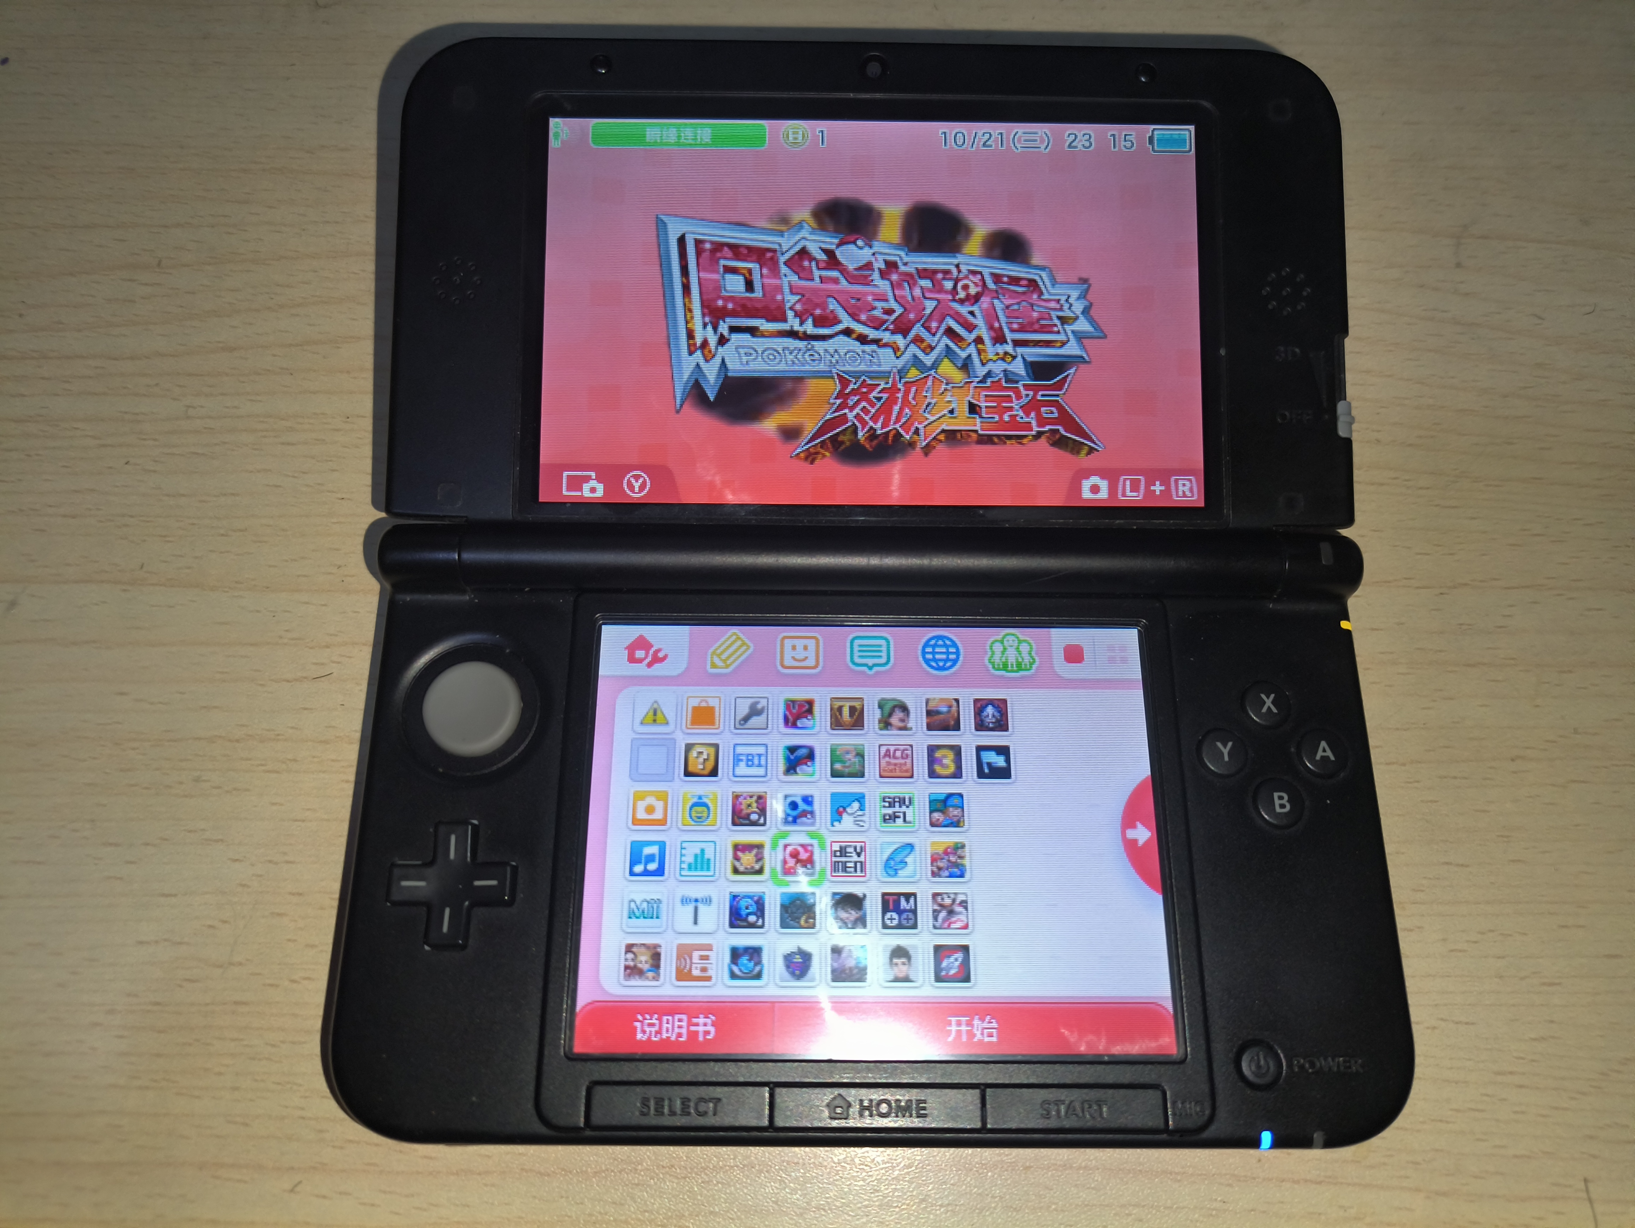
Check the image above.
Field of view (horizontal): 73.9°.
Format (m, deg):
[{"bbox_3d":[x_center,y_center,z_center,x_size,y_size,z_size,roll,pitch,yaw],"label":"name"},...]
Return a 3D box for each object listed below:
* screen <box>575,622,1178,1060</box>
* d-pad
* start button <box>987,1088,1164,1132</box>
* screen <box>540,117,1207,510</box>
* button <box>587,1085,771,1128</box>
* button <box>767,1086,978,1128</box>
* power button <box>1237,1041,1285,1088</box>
[{"bbox_3d":[0.008,0.032,0.164,0.085,0.003,0.063,0,72,-1],"label":"screen"},{"bbox_3d":[-0.053,0.039,0.158,0.018,0.003,0.018,0,72,-1],"label":"d-pad"},{"bbox_3d":[0.036,0.069,0.151,0.025,0.002,0.006,0,72,-1],"label":"start button"},{"bbox_3d":[0.009,-0.049,0.177,0.106,0.003,0.064,0,85,-1],"label":"screen"},{"bbox_3d":[-0.019,0.068,0.150,0.025,0.002,0.006,0,72,-1],"label":"button"},{"bbox_3d":[0.008,0.068,0.150,0.029,0.002,0.005,0,72,-1],"label":"button"},{"bbox_3d":[0.062,0.064,0.153,0.006,0.002,0.006,0,72,-1],"label":"power button"}]

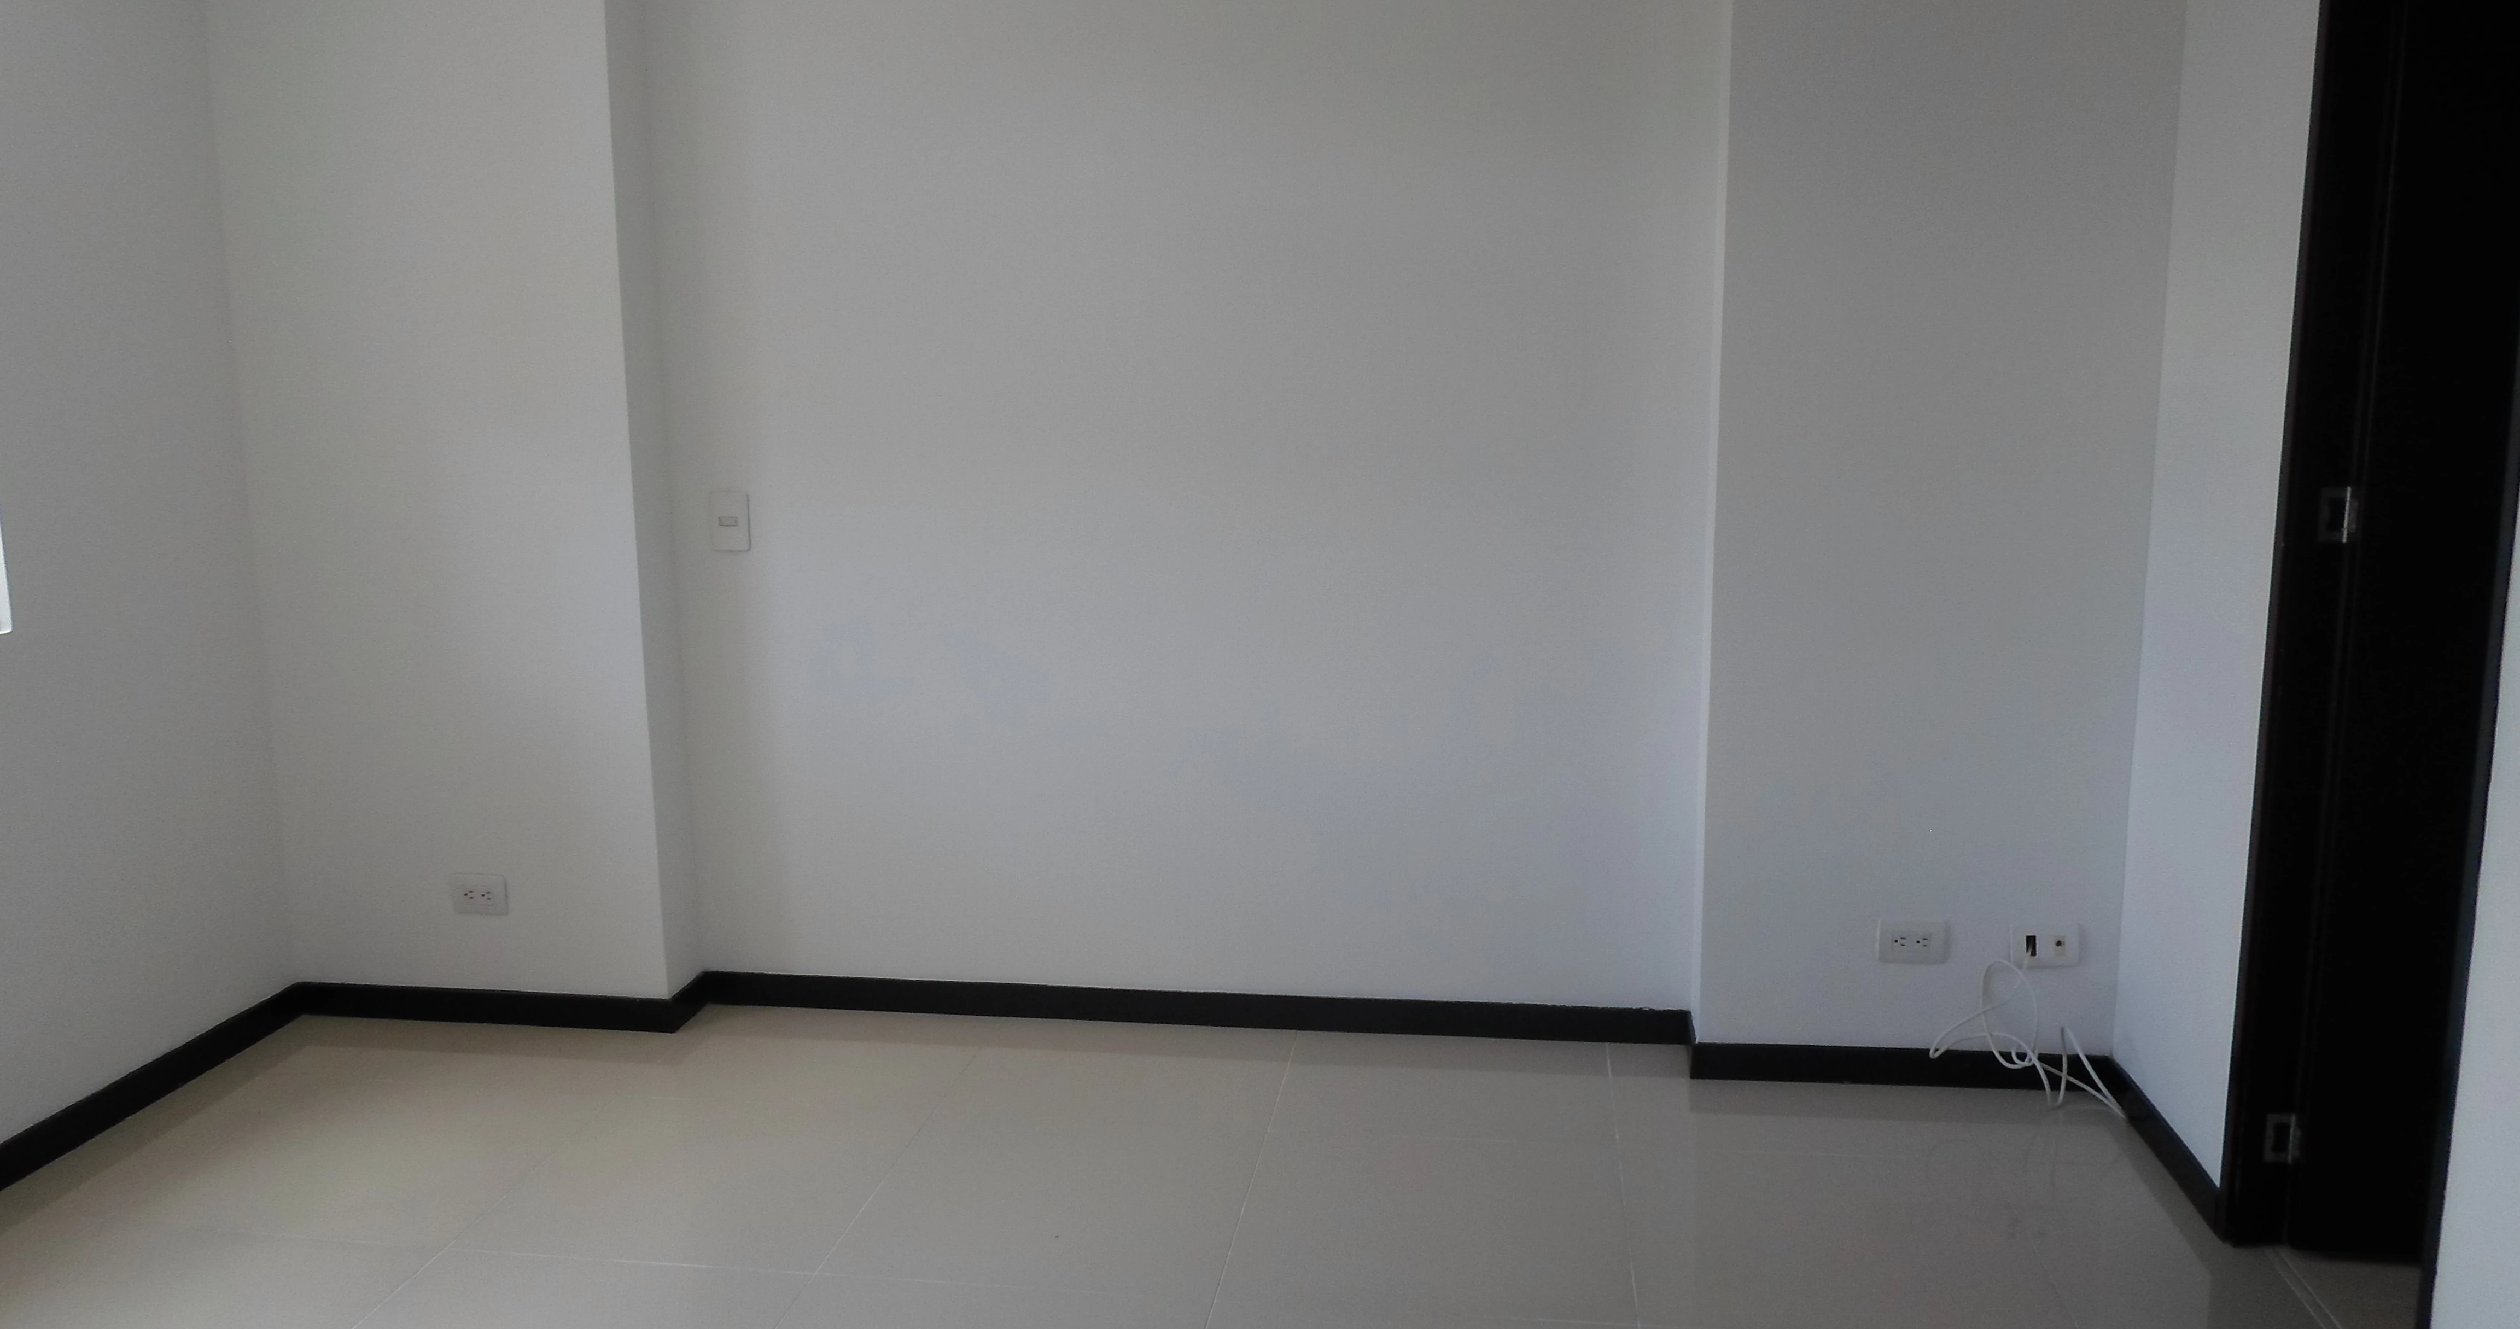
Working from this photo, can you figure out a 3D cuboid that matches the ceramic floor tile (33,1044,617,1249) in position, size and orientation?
[{"bbox_3d":[-1.552,0.857,3.161,0.640,0.010,0.592,1,10,8],"label":"ceramic floor tile"}]

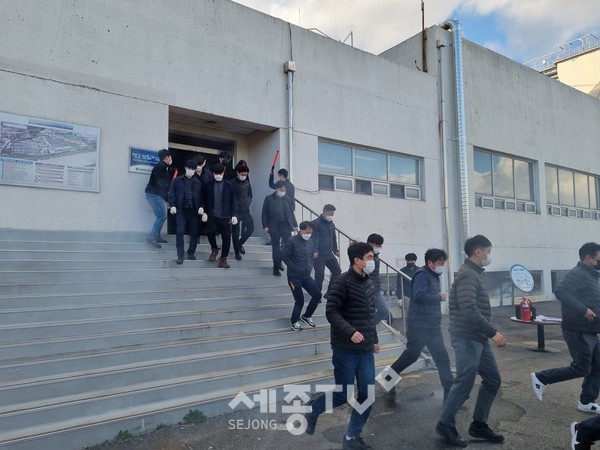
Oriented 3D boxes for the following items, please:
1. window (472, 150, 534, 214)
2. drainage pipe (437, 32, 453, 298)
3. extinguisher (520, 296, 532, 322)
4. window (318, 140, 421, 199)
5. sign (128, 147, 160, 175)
[{"bbox_3d":[7.382,-1.510,16.255,4.150,2.040,0.100,3,-6,-35],"label":"window"},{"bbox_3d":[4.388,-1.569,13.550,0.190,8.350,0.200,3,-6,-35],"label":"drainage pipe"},{"bbox_3d":[3.974,1.474,7.907,0.190,0.420,0.160,-3,-5,26],"label":"extinguisher"},{"bbox_3d":[2.039,-1.444,12.520,3.970,1.360,0.100,3,-6,-35],"label":"window"},{"bbox_3d":[-2.955,-1.219,8.709,0.620,0.490,0.060,3,-6,-35],"label":"sign"}]

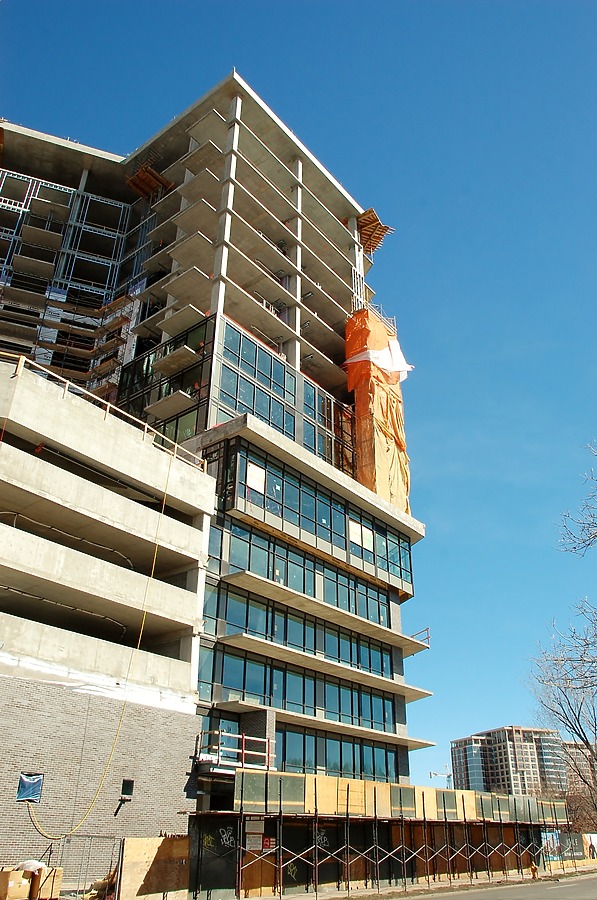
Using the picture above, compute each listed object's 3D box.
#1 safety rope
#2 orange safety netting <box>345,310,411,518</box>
[{"bbox_3d":[-7.420,6.298,27.257,0.250,16.300,4.250,-23,-38,33],"label":"safety rope"},{"bbox_3d":[6.398,-2.616,55.390,2.500,19.600,4.900,-23,-38,33],"label":"orange safety netting"}]

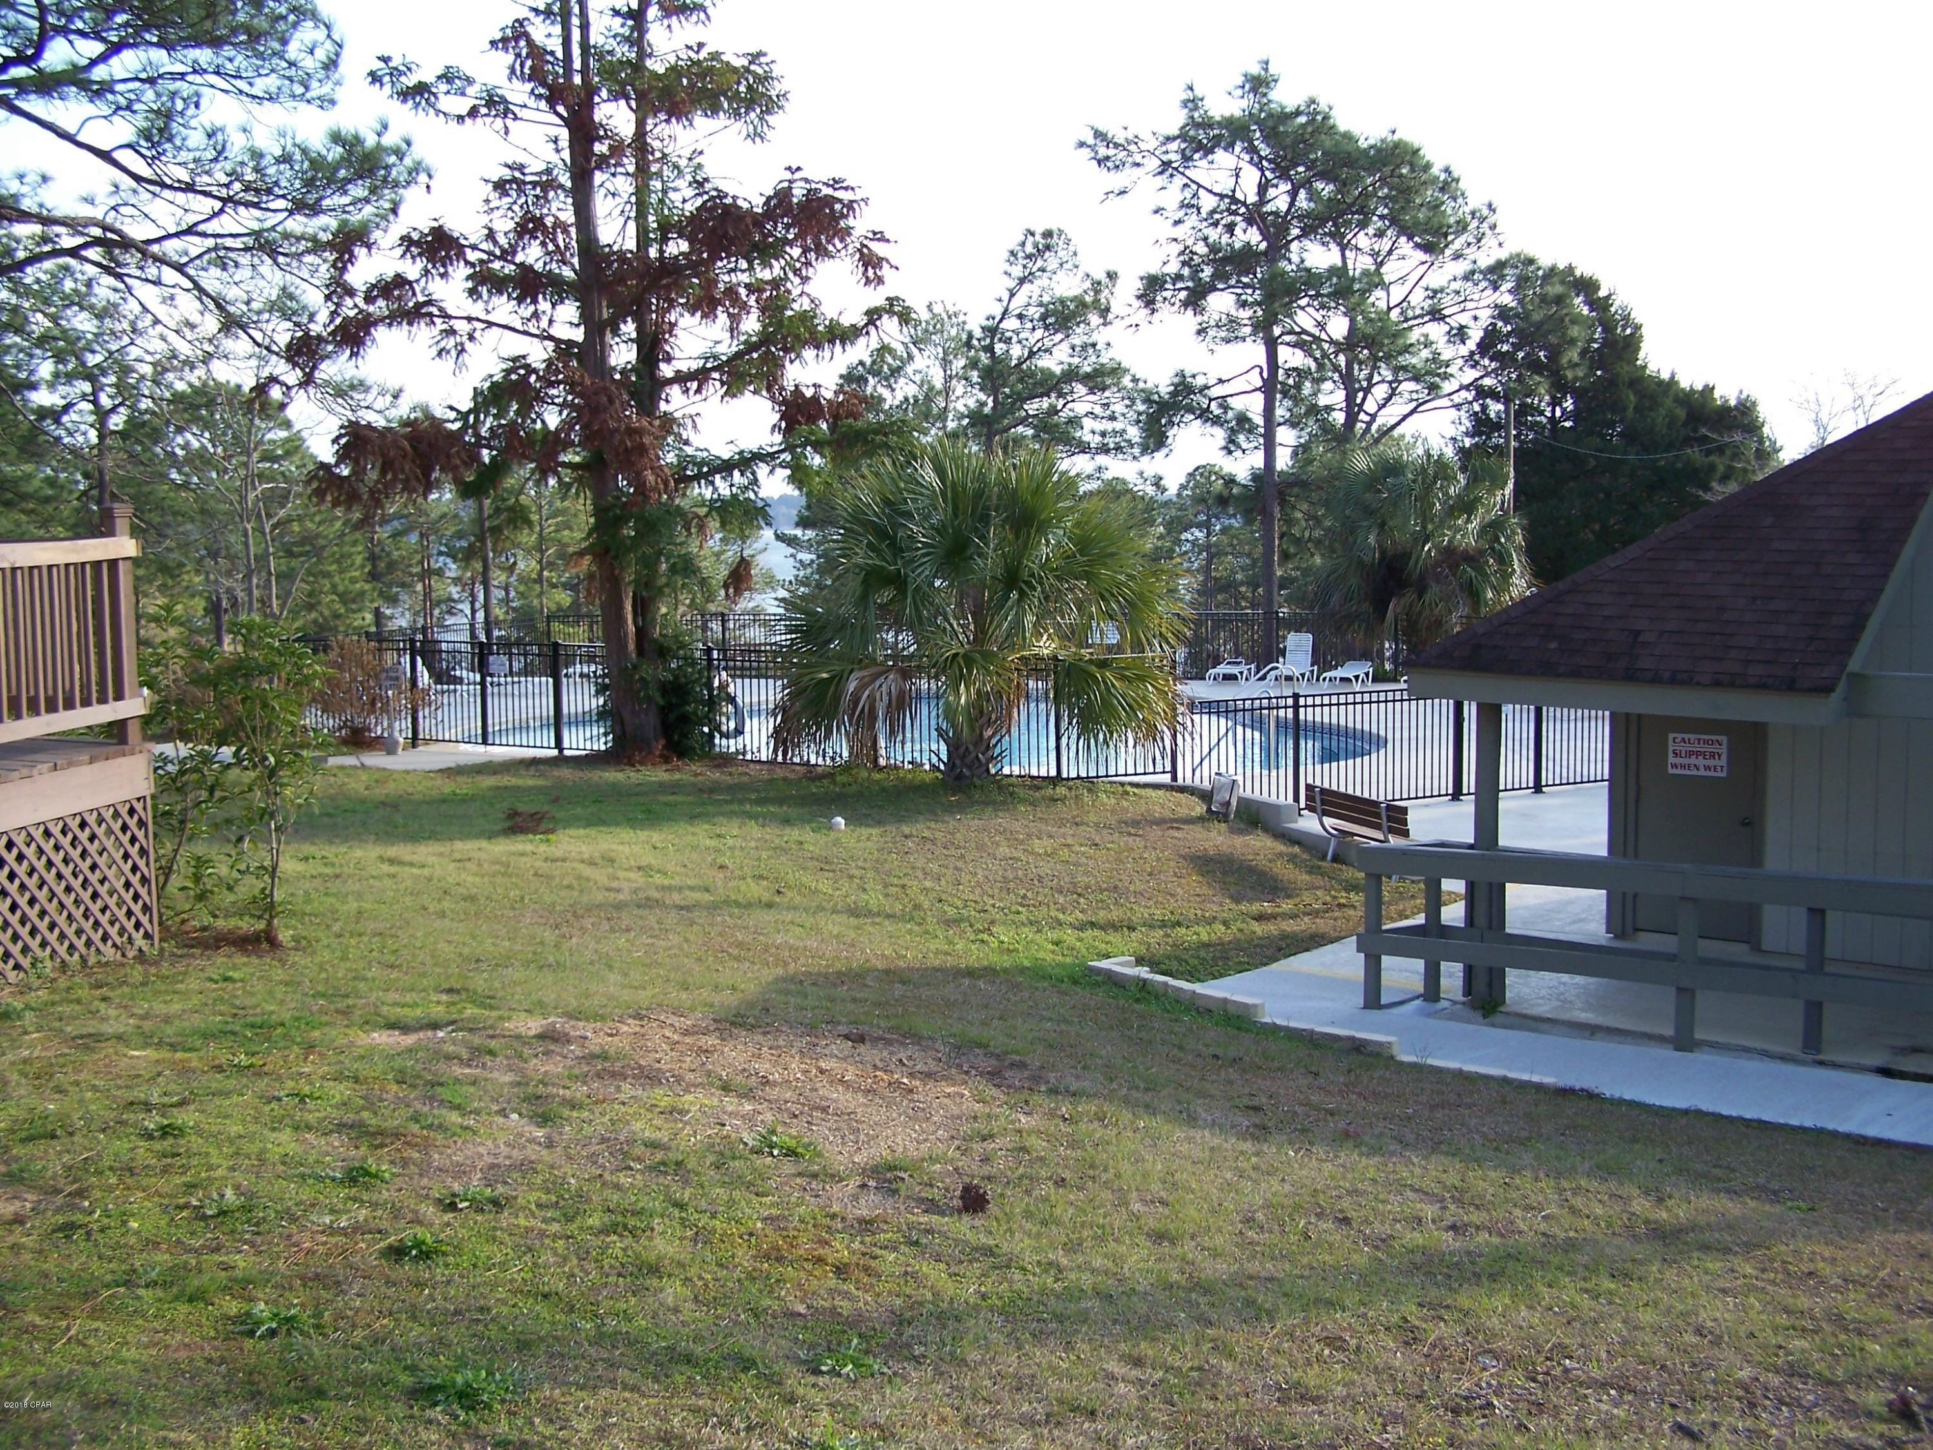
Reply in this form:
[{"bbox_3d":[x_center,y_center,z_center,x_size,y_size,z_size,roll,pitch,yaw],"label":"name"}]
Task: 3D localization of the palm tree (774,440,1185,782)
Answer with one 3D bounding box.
[{"bbox_3d":[0.116,-1.224,22.992,4.400,3.750,4.200,-1,6,0],"label":"palm tree"}]

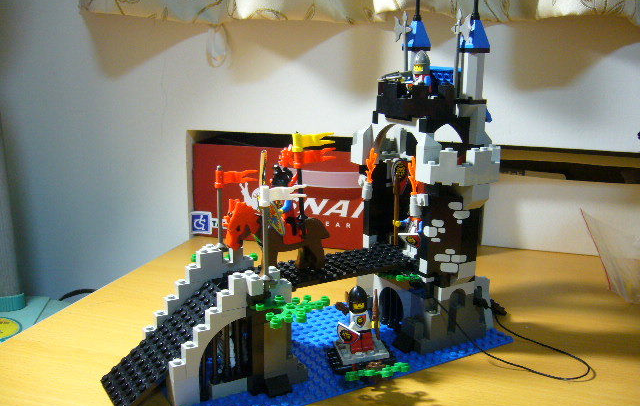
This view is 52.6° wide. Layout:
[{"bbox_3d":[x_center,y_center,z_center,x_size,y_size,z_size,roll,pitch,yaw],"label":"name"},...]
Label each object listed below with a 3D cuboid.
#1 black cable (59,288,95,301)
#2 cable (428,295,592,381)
[{"bbox_3d":[-0.296,0.112,0.790,0.048,0.017,0.018,5,14,18],"label":"black cable"},{"bbox_3d":[0.133,0.093,0.458,0.084,0.042,0.086,-7,15,-31],"label":"cable"}]

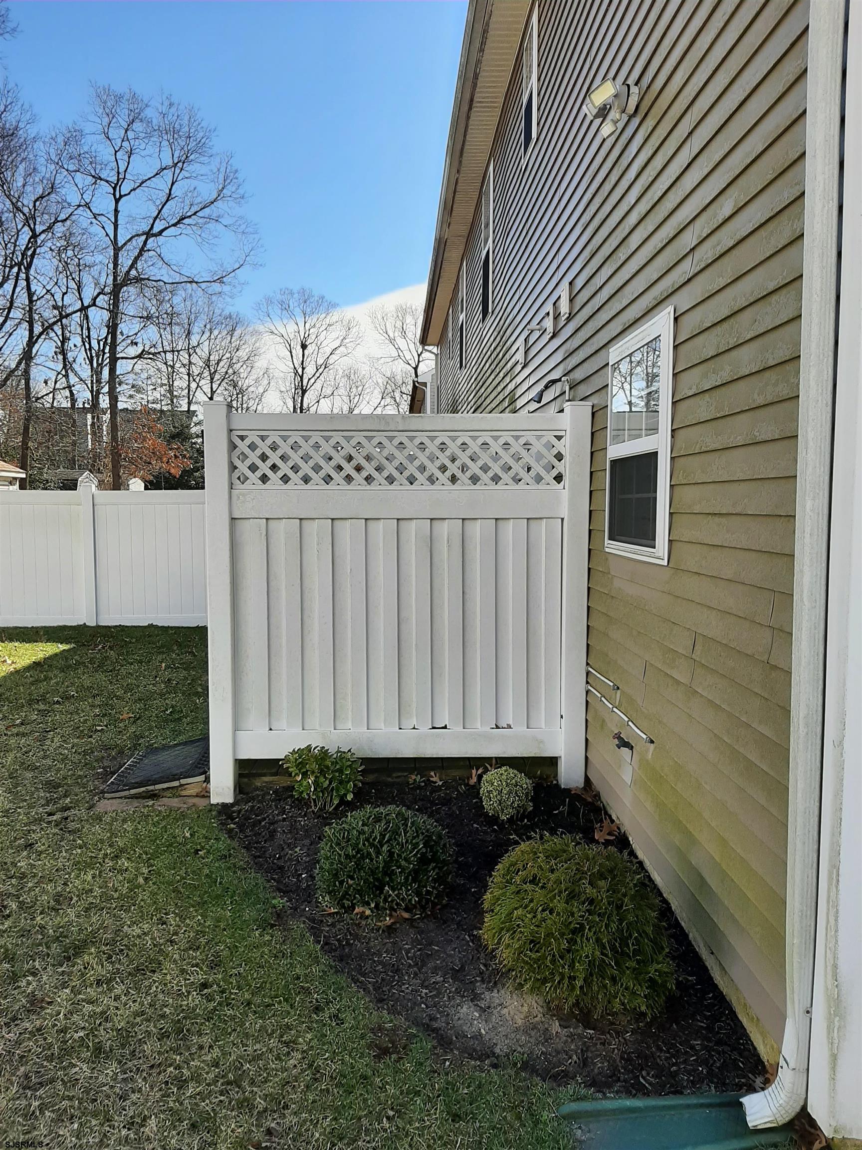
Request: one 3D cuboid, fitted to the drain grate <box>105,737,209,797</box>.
[{"bbox_3d":[-1.525,1.109,5.126,0.570,0.070,0.880,-12,5,-1],"label":"drain grate"}]

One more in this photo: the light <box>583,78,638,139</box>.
[{"bbox_3d":[0.769,-1.994,3.707,0.210,0.245,0.210,0,5,-2],"label":"light"}]

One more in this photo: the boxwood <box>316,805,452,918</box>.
[{"bbox_3d":[-0.184,1.115,3.417,0.535,0.370,0.530,0,5,-2],"label":"boxwood"}]

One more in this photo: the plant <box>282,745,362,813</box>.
[{"bbox_3d":[-0.571,1.048,4.500,0.420,0.355,0.370,0,5,-2],"label":"plant"}]

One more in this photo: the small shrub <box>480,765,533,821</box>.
[{"bbox_3d":[0.375,1.082,4.293,0.262,0.262,0.262,0,5,-2],"label":"small shrub"}]

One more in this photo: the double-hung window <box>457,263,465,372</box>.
[{"bbox_3d":[0.460,-3.842,12.962,0.080,1.520,0.880,0,5,-2],"label":"double-hung window"}]

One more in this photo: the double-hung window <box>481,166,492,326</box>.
[{"bbox_3d":[0.615,-3.585,9.445,0.080,1.530,0.880,0,5,-2],"label":"double-hung window"}]

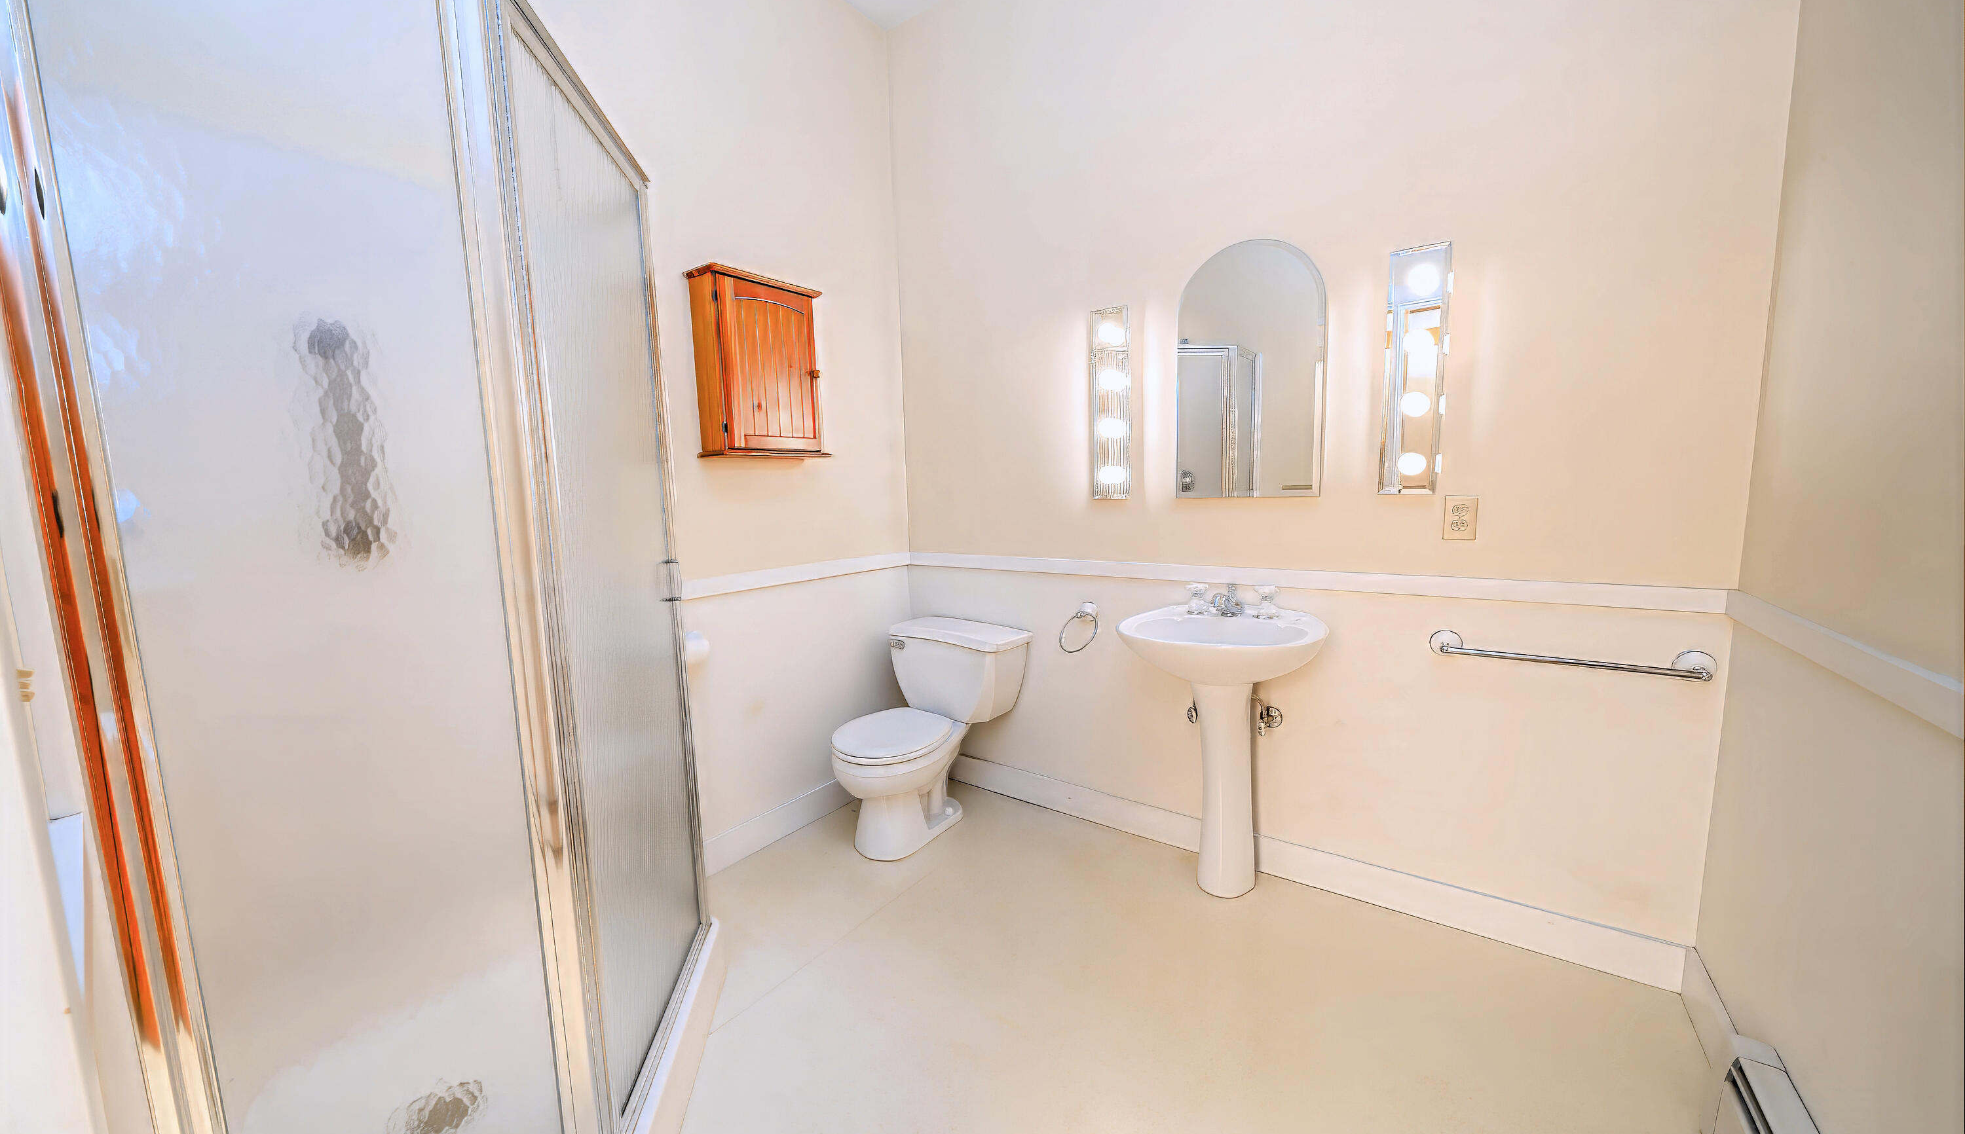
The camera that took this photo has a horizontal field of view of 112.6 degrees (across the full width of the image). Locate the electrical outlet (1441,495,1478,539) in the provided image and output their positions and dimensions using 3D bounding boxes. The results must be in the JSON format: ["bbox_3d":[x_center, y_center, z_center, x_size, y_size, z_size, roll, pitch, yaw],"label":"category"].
[{"bbox_3d":[1.222,-0.123,1.675,0.072,0.112,0.010,3,8,36],"label":"electrical outlet"}]

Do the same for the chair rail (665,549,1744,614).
[{"bbox_3d":[0.358,0.077,1.710,2.411,0.054,1.050,3,8,36],"label":"chair rail"}]

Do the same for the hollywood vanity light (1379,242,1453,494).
[{"bbox_3d":[1.096,-0.493,1.668,0.128,0.617,0.090,3,8,36],"label":"hollywood vanity light"}]

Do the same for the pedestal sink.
[{"bbox_3d":[0.680,0.567,1.875,0.575,0.850,0.480,3,8,36],"label":"pedestal sink"}]

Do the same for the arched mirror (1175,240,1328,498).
[{"bbox_3d":[0.778,-0.576,1.937,0.418,0.739,0.015,3,8,36],"label":"arched mirror"}]

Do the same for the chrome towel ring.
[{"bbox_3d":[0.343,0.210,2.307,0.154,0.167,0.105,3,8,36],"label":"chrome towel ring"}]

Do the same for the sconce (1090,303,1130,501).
[{"bbox_3d":[0.413,-0.532,2.164,0.133,0.618,0.090,3,8,36],"label":"sconce"}]

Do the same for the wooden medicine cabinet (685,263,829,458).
[{"bbox_3d":[-0.703,-0.633,2.111,0.148,0.548,0.415,3,8,36],"label":"wooden medicine cabinet"}]

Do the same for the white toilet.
[{"bbox_3d":[-0.196,0.611,2.358,0.515,0.705,0.725,3,8,36],"label":"white toilet"}]

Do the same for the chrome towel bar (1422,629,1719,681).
[{"bbox_3d":[1.383,0.215,1.563,0.531,0.070,0.075,3,8,36],"label":"chrome towel bar"}]

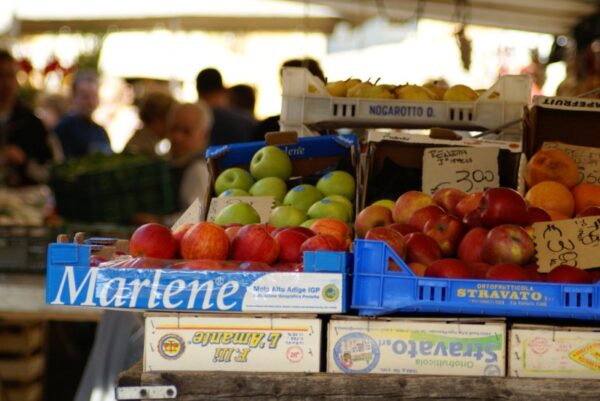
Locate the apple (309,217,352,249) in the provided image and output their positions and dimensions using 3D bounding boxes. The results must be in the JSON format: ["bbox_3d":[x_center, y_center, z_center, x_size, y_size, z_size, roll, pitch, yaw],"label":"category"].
[{"bbox_3d":[0.055,0.066,5.580,0.073,0.067,0.073,2,1,5],"label":"apple"}]

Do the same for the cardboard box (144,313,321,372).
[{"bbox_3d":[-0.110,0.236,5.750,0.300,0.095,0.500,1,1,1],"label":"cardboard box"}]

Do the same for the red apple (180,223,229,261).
[{"bbox_3d":[-0.161,0.072,5.530,0.081,0.071,0.081,2,1,5],"label":"red apple"}]

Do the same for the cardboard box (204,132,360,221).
[{"bbox_3d":[-0.035,0.029,6.263,0.300,0.120,0.460,-4,23,2],"label":"cardboard box"}]

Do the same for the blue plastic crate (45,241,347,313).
[{"bbox_3d":[-0.156,0.124,5.558,0.500,0.106,0.300,2,1,5],"label":"blue plastic crate"}]

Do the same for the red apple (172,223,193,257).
[{"bbox_3d":[-0.193,0.077,5.620,0.077,0.070,0.077,2,1,5],"label":"red apple"}]

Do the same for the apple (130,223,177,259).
[{"bbox_3d":[-0.250,0.074,5.540,0.078,0.070,0.078,2,1,5],"label":"apple"}]

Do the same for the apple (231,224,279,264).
[{"bbox_3d":[-0.075,0.076,5.510,0.081,0.071,0.081,2,1,5],"label":"apple"}]

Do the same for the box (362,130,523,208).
[{"bbox_3d":[0.270,0.027,6.213,0.300,0.120,0.460,6,24,1],"label":"box"}]

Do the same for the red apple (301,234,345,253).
[{"bbox_3d":[0.036,0.092,5.500,0.075,0.068,0.075,2,1,5],"label":"red apple"}]

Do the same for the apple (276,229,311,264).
[{"bbox_3d":[-0.011,0.083,5.530,0.076,0.069,0.076,2,1,5],"label":"apple"}]

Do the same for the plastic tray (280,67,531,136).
[{"bbox_3d":[0.226,-0.207,6.719,0.500,0.115,0.300,2,2,5],"label":"plastic tray"}]

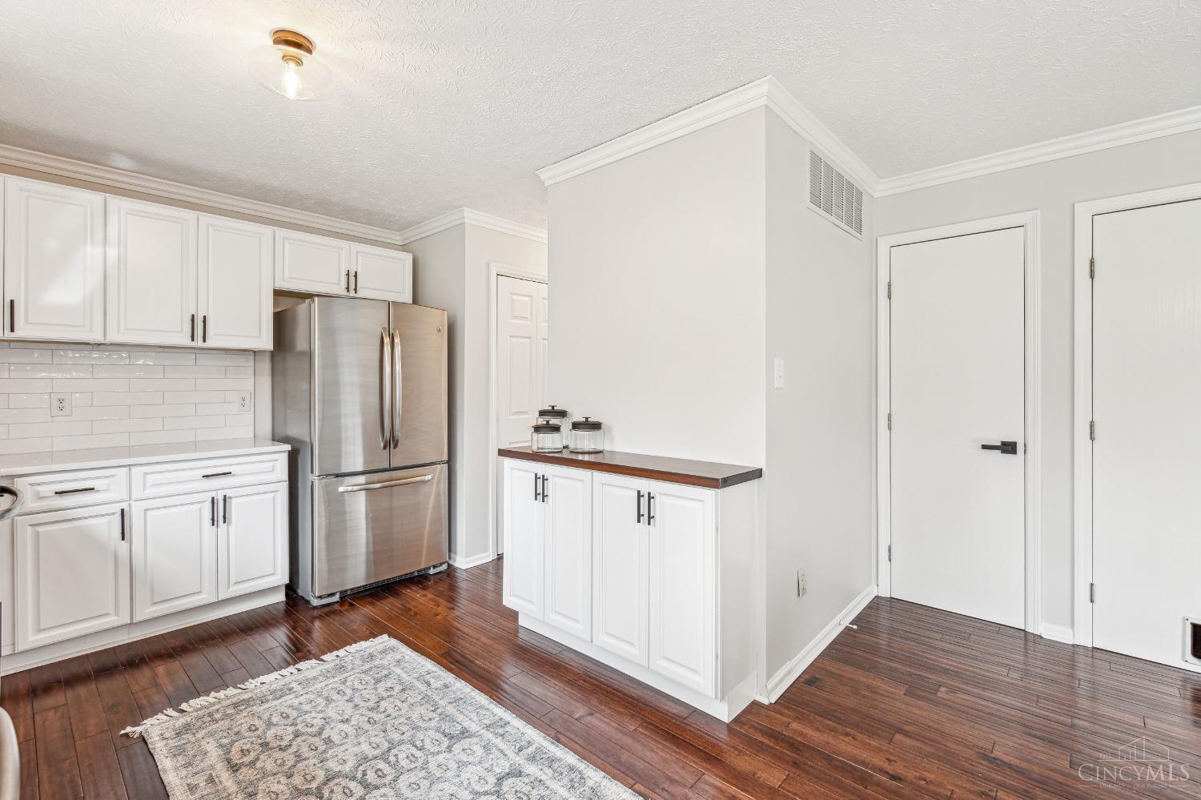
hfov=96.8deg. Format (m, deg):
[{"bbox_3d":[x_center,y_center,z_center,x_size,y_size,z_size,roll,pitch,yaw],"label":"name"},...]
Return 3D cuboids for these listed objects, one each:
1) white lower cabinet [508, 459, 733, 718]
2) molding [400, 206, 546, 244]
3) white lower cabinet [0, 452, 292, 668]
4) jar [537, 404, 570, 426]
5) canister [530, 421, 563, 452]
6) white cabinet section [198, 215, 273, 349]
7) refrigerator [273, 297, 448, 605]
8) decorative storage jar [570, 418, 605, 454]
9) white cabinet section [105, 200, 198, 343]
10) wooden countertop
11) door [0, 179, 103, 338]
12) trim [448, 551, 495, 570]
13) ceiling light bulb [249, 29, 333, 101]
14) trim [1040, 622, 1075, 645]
[{"bbox_3d":[0.074,0.750,2.442,1.253,0.897,0.332,1,2,42],"label":"white lower cabinet"},{"bbox_3d":[-0.947,-1.252,4.176,0.940,0.083,0.880,1,2,42],"label":"molding"},{"bbox_3d":[-2.428,0.761,2.905,0.630,0.883,1.132,1,2,42],"label":"white lower cabinet"},{"bbox_3d":[-0.250,0.140,2.800,0.166,0.221,0.166,1,2,42],"label":"jar"},{"bbox_3d":[-0.267,0.177,2.653,0.154,0.154,0.154,0,2,0],"label":"canister"},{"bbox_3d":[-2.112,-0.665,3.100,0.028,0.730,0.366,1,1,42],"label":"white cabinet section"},{"bbox_3d":[-1.577,0.284,3.579,0.740,1.775,0.880,1,1,42],"label":"refrigerator"},{"bbox_3d":[-0.065,0.168,2.600,0.172,0.168,0.172,0,1,0],"label":"decorative storage jar"},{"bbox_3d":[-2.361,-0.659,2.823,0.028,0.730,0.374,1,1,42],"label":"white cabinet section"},{"bbox_3d":[0.064,0.279,2.428,1.277,0.037,0.342,1,2,42],"label":"wooden countertop"},{"bbox_3d":[-2.664,-0.671,2.617,0.022,0.745,0.341,1,2,42],"label":"door"},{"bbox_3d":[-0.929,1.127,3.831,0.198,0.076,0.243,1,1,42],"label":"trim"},{"bbox_3d":[-1.063,-1.152,1.845,0.267,0.172,0.267,1,1,42],"label":"ceiling light bulb"},{"bbox_3d":[2.226,1.135,2.600,0.125,0.078,0.018,1,1,42],"label":"trim"}]

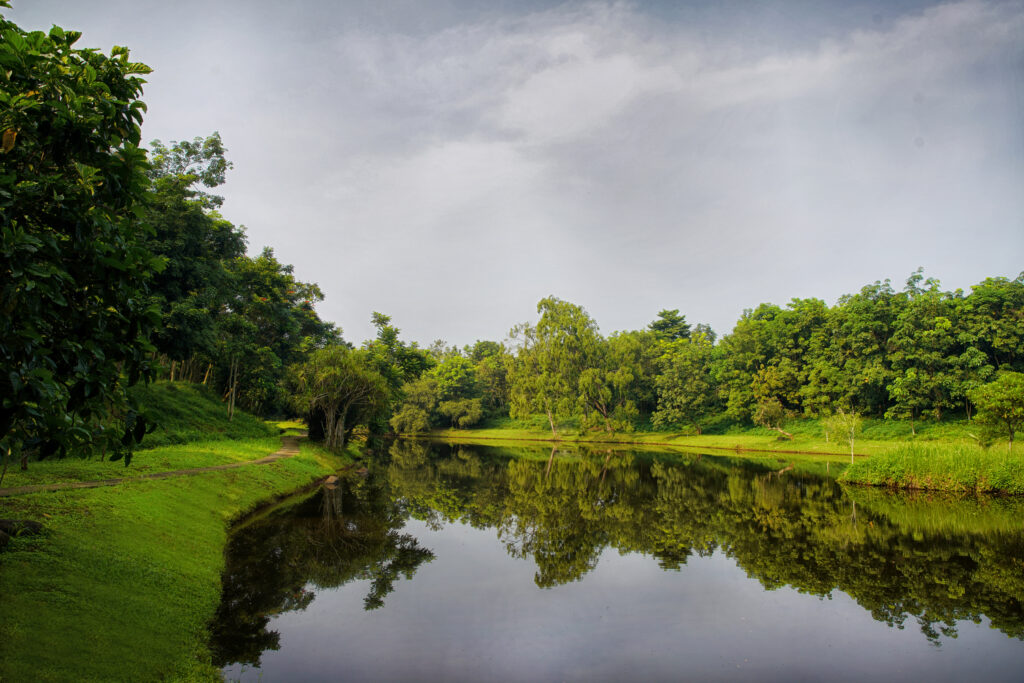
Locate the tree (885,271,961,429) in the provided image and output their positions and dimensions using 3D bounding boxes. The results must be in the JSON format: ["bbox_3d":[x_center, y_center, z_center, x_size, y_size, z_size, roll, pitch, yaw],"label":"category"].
[{"bbox_3d":[23.450,0.460,39.000,3.940,9.030,4.600,-3,-6,31],"label":"tree"}]

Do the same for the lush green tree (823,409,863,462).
[{"bbox_3d":[13.070,3.760,27.000,1.470,2.210,1.500,-2,-6,26],"label":"lush green tree"}]

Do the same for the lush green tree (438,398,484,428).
[{"bbox_3d":[-3.920,5.590,53.000,3.490,2.330,3.200,1,-5,-4],"label":"lush green tree"}]

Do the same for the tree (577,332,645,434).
[{"bbox_3d":[6.930,2.950,48.000,4.660,7.170,4.700,0,-5,8],"label":"tree"}]

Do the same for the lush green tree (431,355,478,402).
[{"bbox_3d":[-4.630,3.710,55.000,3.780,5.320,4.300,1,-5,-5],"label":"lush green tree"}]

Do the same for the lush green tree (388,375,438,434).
[{"bbox_3d":[-7.650,4.970,53.000,3.780,4.500,3.900,1,-5,-8],"label":"lush green tree"}]

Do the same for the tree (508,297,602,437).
[{"bbox_3d":[3.090,1.780,48.500,6.540,9.950,6.000,0,-5,4],"label":"tree"}]

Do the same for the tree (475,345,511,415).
[{"bbox_3d":[-1.540,3.420,57.000,3.440,6.350,3.600,1,-5,-2],"label":"tree"}]

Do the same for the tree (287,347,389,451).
[{"bbox_3d":[-7.280,2.380,28.500,4.110,4.340,4.200,2,-5,-14],"label":"tree"}]

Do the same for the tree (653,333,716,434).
[{"bbox_3d":[12.000,2.850,47.500,4.300,6.960,4.500,-1,-5,14],"label":"tree"}]

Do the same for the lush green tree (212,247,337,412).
[{"bbox_3d":[-12.070,-0.410,35.000,6.060,8.920,6.000,2,-6,-19],"label":"lush green tree"}]

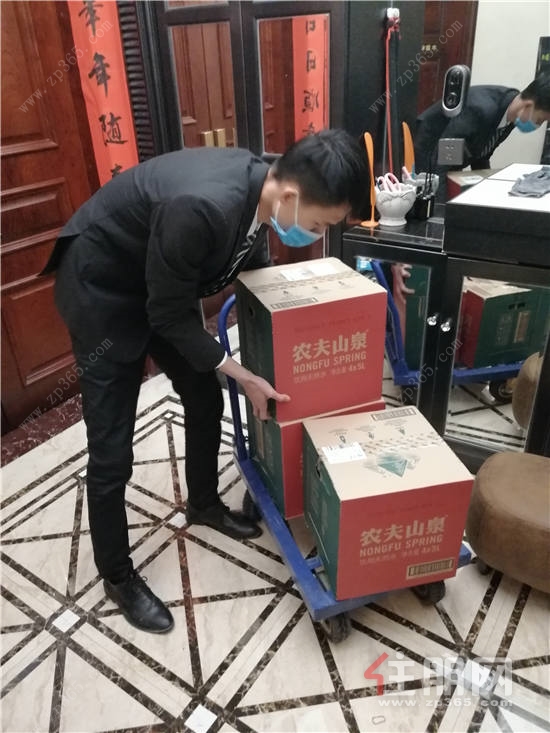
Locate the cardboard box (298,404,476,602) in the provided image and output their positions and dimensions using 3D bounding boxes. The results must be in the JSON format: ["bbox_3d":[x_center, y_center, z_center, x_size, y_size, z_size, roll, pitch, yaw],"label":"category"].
[{"bbox_3d":[0.285,0.362,1.568,0.335,0.338,0.328,-7,29,-10],"label":"cardboard box"}]

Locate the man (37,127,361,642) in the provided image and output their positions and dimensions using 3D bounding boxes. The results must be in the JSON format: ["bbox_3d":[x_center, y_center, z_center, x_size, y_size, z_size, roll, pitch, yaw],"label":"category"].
[{"bbox_3d":[-0.174,0.047,1.545,0.750,1.250,0.640,3,29,9],"label":"man"}]

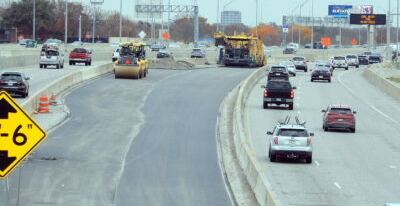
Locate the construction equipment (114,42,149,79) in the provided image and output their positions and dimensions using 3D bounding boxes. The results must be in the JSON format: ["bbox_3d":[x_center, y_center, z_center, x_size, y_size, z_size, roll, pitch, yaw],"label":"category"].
[{"bbox_3d":[-6.077,-3.760,230.000,2.150,3.150,4.900,1,2,8],"label":"construction equipment"}]

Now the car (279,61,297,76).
[{"bbox_3d":[8.981,-3.472,264.850,1.840,1.470,4.750,2,2,3],"label":"car"}]

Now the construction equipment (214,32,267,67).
[{"bbox_3d":[5.335,-7.009,340.000,5.500,4.500,8.500,1,2,7],"label":"construction equipment"}]

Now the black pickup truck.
[{"bbox_3d":[5.398,-0.547,176.884,2.080,1.880,5.850,2,2,2],"label":"black pickup truck"}]

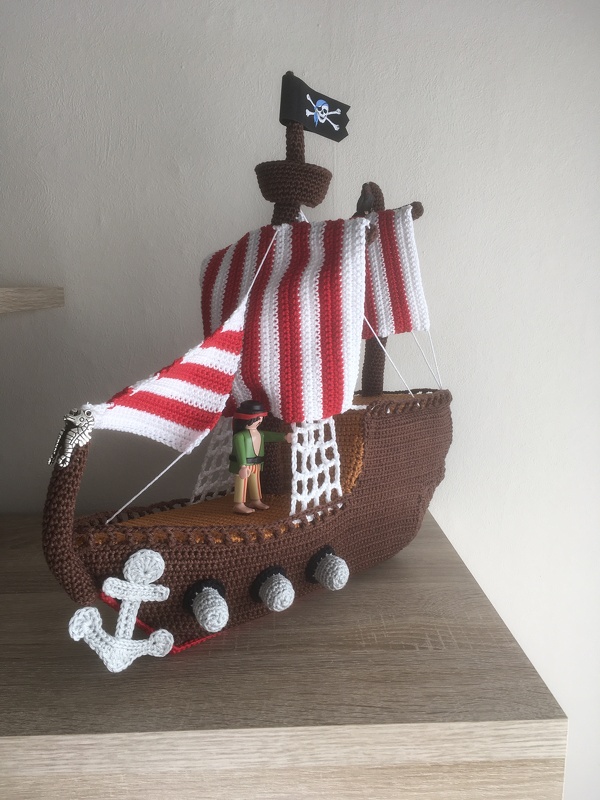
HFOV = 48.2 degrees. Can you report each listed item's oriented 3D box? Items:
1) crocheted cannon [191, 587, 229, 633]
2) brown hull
[{"bbox_3d":[-0.053,0.124,0.396,0.020,0.020,0.024,-4,17,-19],"label":"crocheted cannon"},{"bbox_3d":[-0.014,0.066,0.469,0.335,0.150,0.085,-9,13,-40],"label":"brown hull"}]

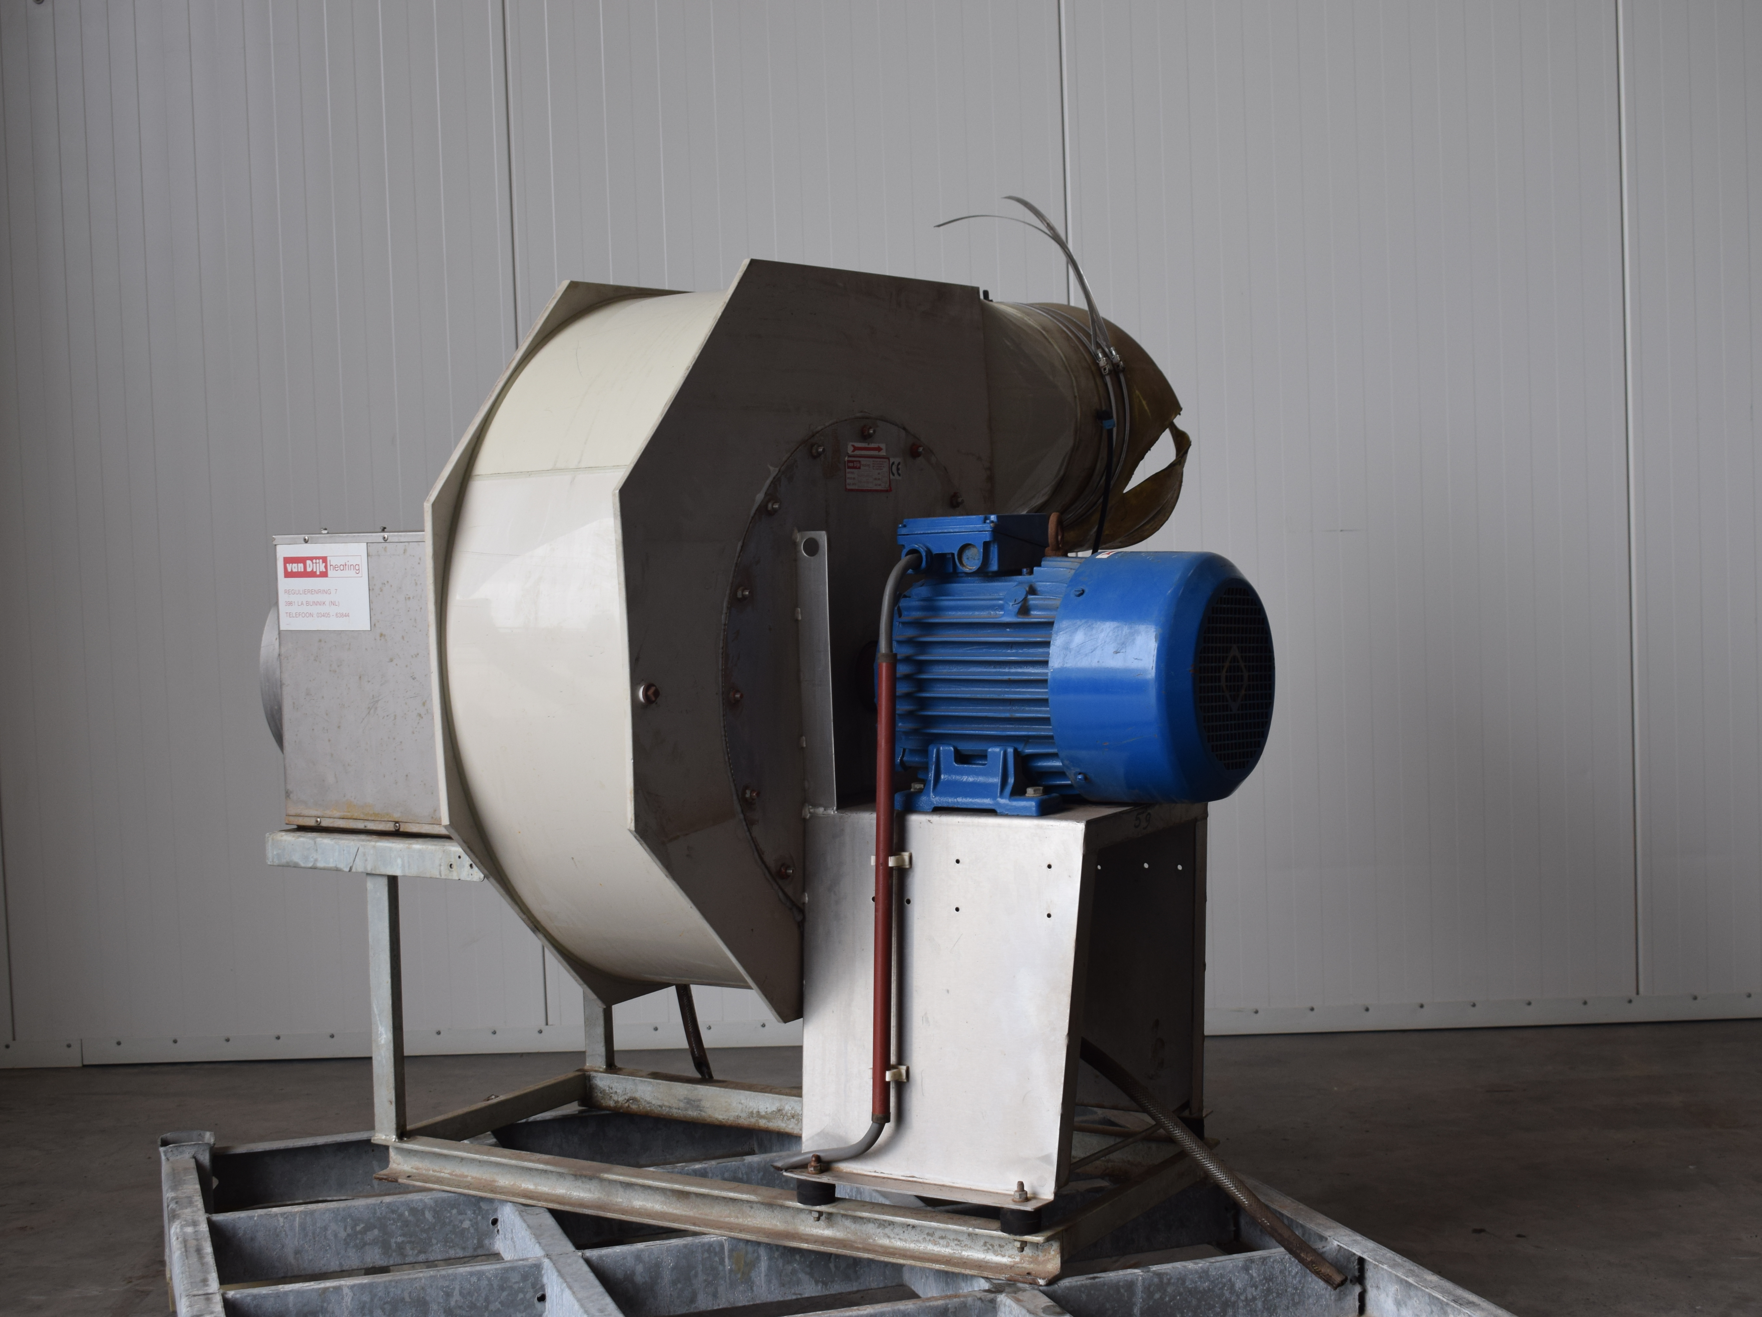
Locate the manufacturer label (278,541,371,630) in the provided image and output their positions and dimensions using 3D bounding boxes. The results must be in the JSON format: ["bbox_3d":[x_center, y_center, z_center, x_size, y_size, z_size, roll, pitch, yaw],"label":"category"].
[{"bbox_3d":[-0.668,-0.085,2.828,0.149,0.104,0.004,0,3,33],"label":"manufacturer label"}]

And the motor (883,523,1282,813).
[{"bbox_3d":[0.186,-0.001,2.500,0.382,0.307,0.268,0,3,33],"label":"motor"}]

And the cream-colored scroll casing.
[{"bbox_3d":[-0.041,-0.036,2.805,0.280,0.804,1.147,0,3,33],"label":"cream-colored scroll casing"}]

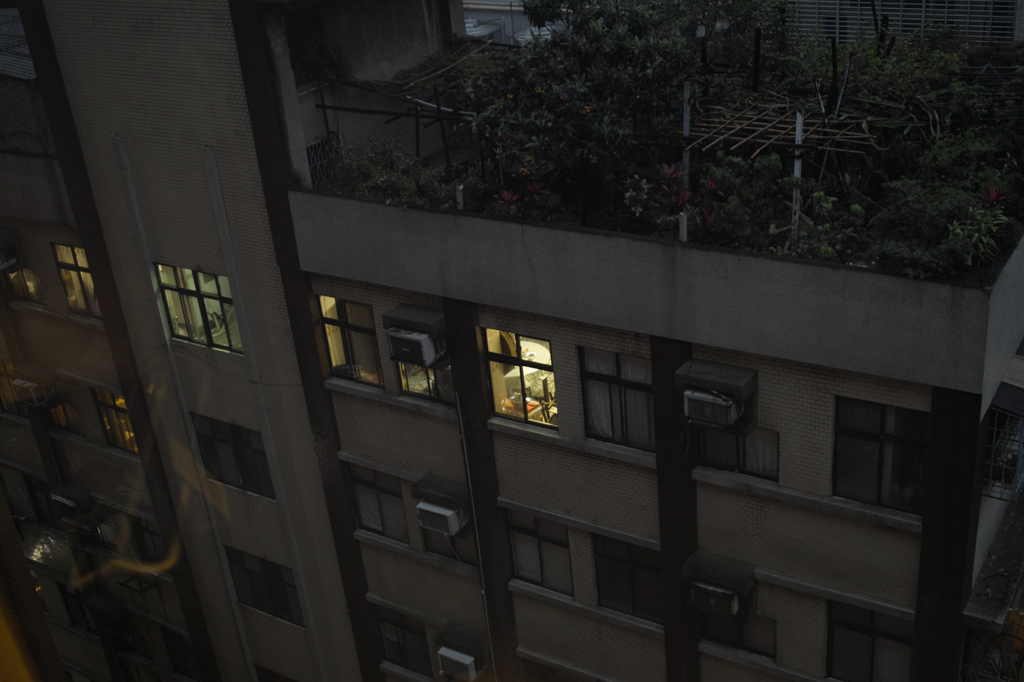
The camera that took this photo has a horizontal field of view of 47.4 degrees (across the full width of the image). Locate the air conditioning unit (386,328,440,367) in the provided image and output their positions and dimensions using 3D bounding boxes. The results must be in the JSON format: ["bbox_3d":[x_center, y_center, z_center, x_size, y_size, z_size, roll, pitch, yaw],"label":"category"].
[{"bbox_3d":[-1.468,0.006,18.173,0.677,0.412,0.610,11,31,31],"label":"air conditioning unit"}]

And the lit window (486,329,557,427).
[{"bbox_3d":[0.179,0.580,17.937,1.200,1.575,0.100,11,31,30],"label":"lit window"}]

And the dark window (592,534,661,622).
[{"bbox_3d":[1.888,3.771,18.575,1.210,1.570,0.100,11,31,30],"label":"dark window"}]

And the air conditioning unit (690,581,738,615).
[{"bbox_3d":[3.075,3.594,17.121,0.665,0.400,0.640,11,31,30],"label":"air conditioning unit"}]

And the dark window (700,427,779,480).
[{"bbox_3d":[3.179,1.504,16.354,1.210,0.815,0.100,11,31,30],"label":"dark window"}]

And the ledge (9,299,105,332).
[{"bbox_3d":[-9.263,-0.553,23.845,2.993,0.154,0.200,11,31,31],"label":"ledge"}]

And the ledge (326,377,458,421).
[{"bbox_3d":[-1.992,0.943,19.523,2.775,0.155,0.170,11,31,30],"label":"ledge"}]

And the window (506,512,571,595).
[{"bbox_3d":[0.444,3.453,19.242,1.219,1.505,0.120,11,31,31],"label":"window"}]

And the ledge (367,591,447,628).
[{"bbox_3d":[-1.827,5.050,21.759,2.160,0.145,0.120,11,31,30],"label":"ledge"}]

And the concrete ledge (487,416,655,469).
[{"bbox_3d":[0.908,1.525,17.716,2.928,0.131,0.200,11,31,31],"label":"concrete ledge"}]

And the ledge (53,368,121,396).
[{"bbox_3d":[-8.904,0.874,24.596,2.300,0.150,0.120,11,31,30],"label":"ledge"}]

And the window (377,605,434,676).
[{"bbox_3d":[-2.073,5.751,22.359,1.180,1.505,0.120,11,31,31],"label":"window"}]

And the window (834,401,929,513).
[{"bbox_3d":[4.736,1.480,15.034,1.180,1.530,0.120,11,31,31],"label":"window"}]

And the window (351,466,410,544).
[{"bbox_3d":[-2.405,2.885,20.966,1.206,1.505,0.120,11,31,31],"label":"window"}]

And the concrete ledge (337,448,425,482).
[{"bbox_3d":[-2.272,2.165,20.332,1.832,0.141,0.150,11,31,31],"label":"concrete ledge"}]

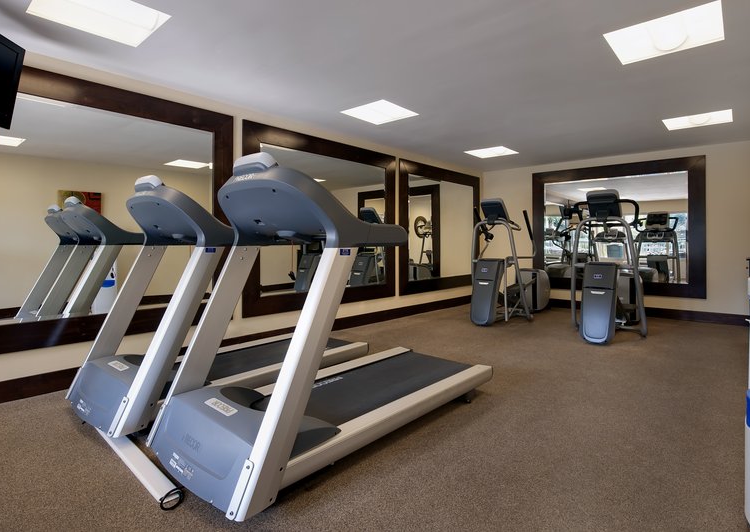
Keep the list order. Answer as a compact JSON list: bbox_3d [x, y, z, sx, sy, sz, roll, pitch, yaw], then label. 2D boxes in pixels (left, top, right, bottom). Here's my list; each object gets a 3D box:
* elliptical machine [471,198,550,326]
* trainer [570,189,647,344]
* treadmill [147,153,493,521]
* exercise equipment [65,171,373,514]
[{"bbox_3d":[2.075,-0.111,5.988,0.795,1.728,1.929,3,4,42],"label":"elliptical machine"},{"bbox_3d":[3.069,-0.062,5.089,0.731,1.728,1.908,2,4,38],"label":"trainer"},{"bbox_3d":[-0.162,0.175,2.458,0.890,1.516,2.062,3,4,43],"label":"treadmill"},{"bbox_3d":[-1.060,0.144,3.082,0.880,1.511,2.051,3,4,42],"label":"exercise equipment"}]

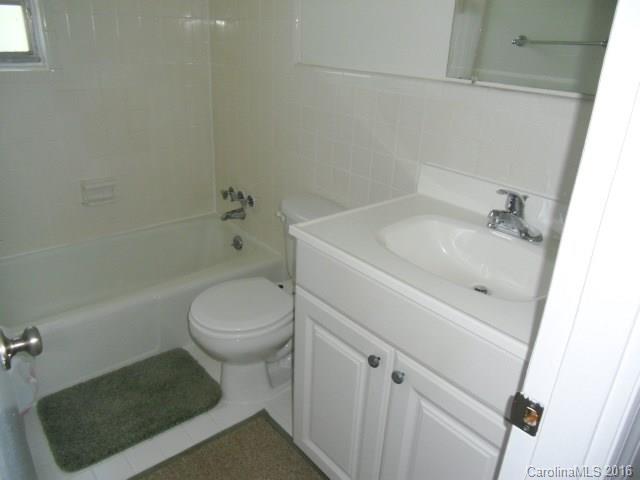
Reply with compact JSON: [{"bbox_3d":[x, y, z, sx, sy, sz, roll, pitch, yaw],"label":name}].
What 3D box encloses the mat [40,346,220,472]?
[{"bbox_3d":[-0.743,0.626,1.974,0.616,0.020,0.457,-16,29,-36],"label":"mat"}]

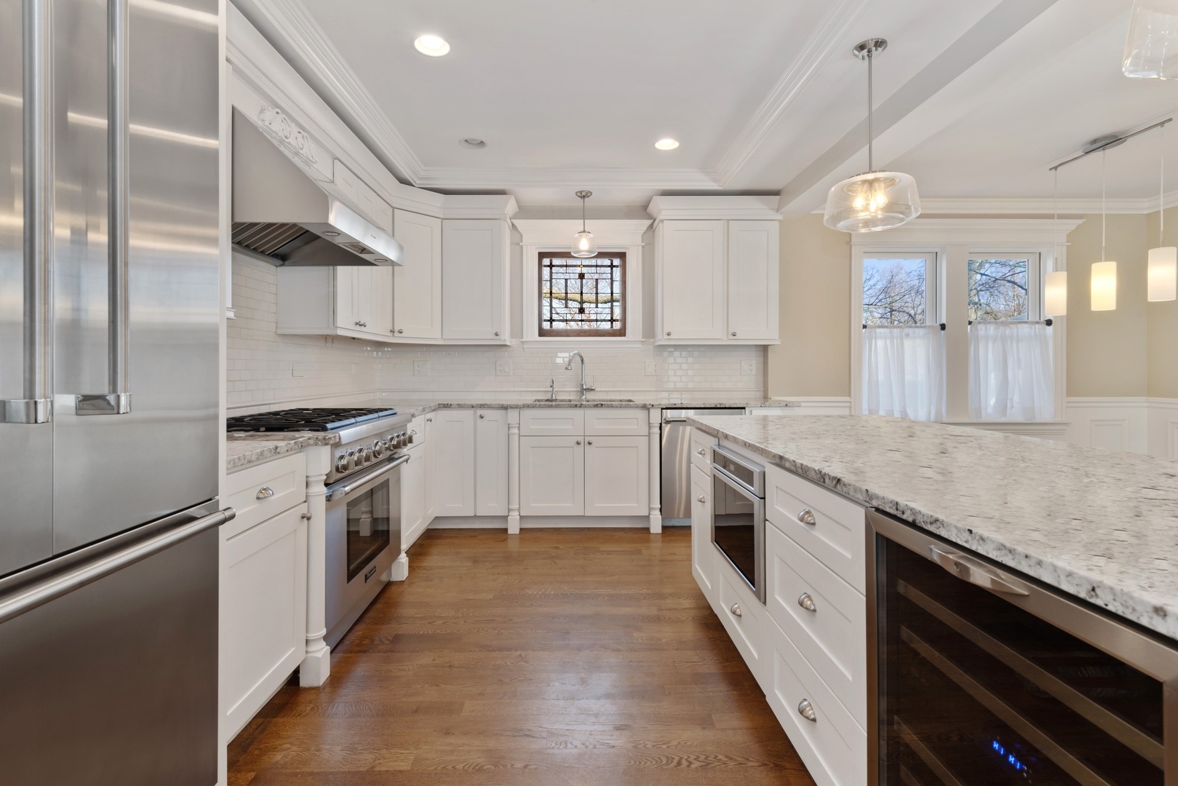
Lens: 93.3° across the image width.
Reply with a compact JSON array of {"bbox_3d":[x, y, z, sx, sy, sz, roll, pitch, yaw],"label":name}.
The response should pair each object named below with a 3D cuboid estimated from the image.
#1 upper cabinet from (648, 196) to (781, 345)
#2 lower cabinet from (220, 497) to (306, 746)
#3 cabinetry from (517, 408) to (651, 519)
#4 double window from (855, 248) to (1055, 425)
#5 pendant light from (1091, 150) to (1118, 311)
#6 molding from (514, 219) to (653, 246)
[{"bbox_3d":[0.972,-0.926,4.362,0.955,1.107,0.395,0,1,-1],"label":"upper cabinet"},{"bbox_3d":[-1.323,0.690,1.797,0.615,0.575,0.480,0,1,-1],"label":"lower cabinet"},{"bbox_3d":[-0.041,0.483,4.255,0.930,0.770,0.600,0,1,-1],"label":"cabinetry"},{"bbox_3d":[2.976,-0.459,4.530,1.600,1.390,0.140,0,1,-1],"label":"double window"},{"bbox_3d":[3.057,-0.968,3.300,0.115,0.950,0.115,0,1,-1],"label":"pendant light"},{"bbox_3d":[-0.045,-1.298,4.510,1.140,0.205,0.100,0,1,-1],"label":"molding"}]

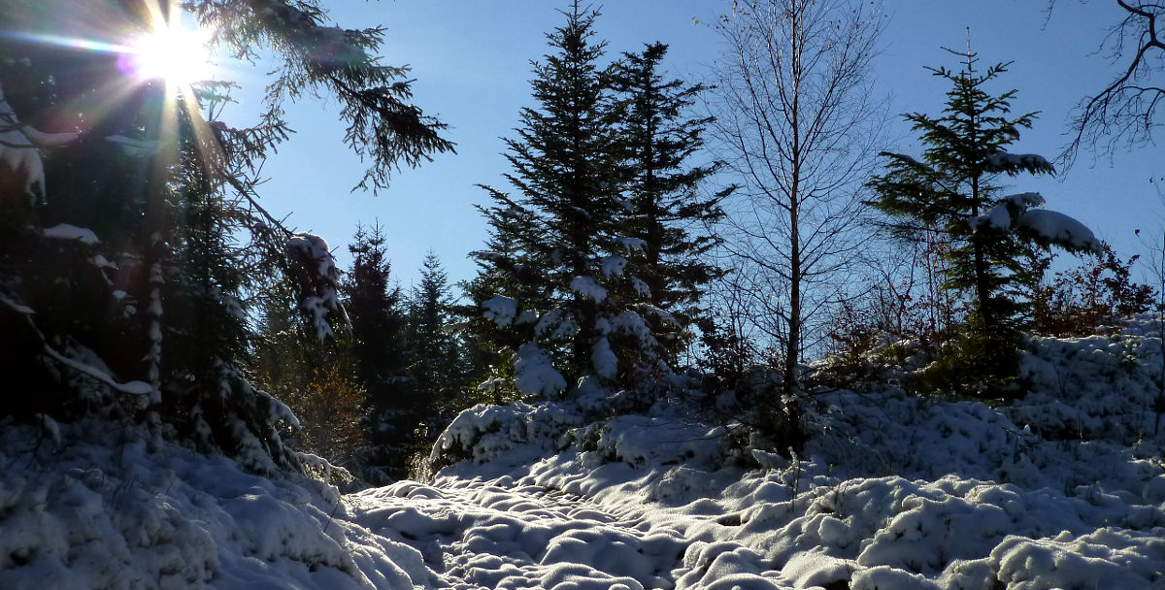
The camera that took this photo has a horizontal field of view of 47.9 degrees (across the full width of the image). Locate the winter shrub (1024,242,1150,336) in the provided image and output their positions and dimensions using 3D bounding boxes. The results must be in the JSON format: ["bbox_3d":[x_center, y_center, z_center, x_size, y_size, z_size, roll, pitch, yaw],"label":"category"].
[{"bbox_3d":[5.979,-0.075,15.500,1.500,1.150,1.200,0,-4,0],"label":"winter shrub"}]

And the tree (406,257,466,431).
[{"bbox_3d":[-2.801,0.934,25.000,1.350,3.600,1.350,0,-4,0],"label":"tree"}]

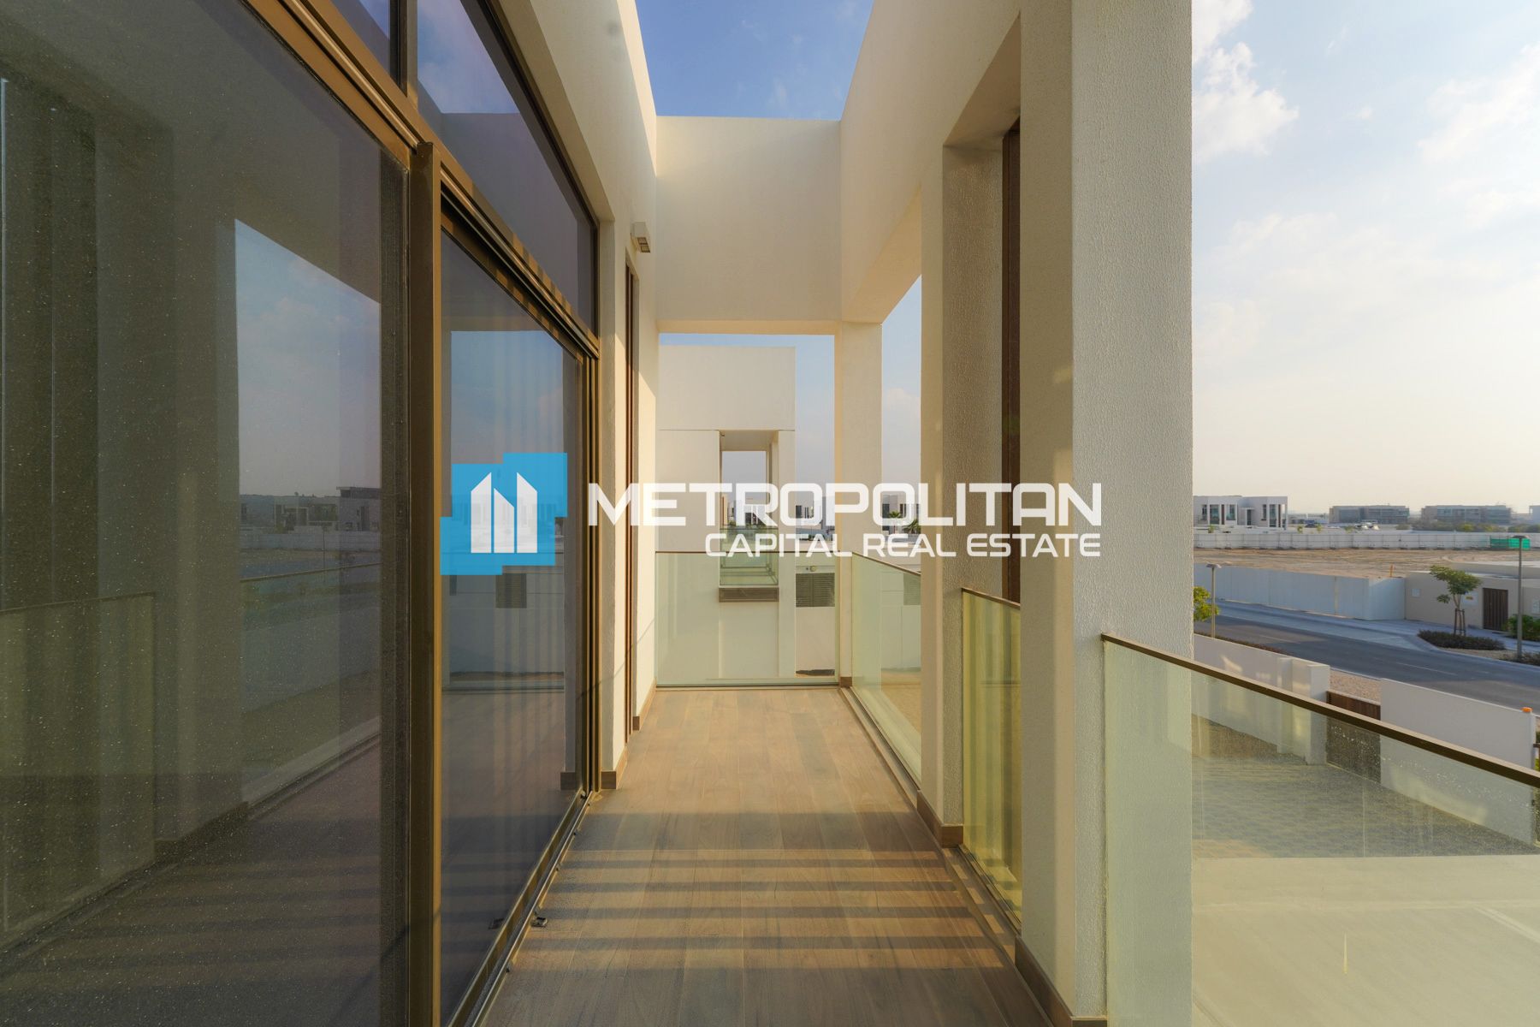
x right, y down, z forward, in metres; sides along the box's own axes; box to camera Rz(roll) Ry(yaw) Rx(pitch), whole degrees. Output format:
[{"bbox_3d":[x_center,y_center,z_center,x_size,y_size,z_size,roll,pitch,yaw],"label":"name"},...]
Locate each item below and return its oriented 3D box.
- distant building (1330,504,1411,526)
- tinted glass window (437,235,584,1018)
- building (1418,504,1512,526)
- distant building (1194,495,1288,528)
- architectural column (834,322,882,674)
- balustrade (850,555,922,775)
[{"bbox_3d":[297.000,0.700,297.000,26.000,10.200,15.000,0,0,-3],"label":"distant building"},{"bbox_3d":[-0.975,0.330,2.365,0.050,2.270,1.590,0,0,-3],"label":"tinted glass window"},{"bbox_3d":[339.000,0.600,293.000,29.000,10.400,16.000,0,0,-3],"label":"building"},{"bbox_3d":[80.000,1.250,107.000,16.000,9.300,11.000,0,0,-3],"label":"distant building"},{"bbox_3d":[0.812,-0.076,5.550,0.350,3.250,0.380,0,0,-3],"label":"architectural column"},{"bbox_3d":[0.788,0.950,4.248,0.030,1.190,2.220,0,0,-3],"label":"balustrade"}]

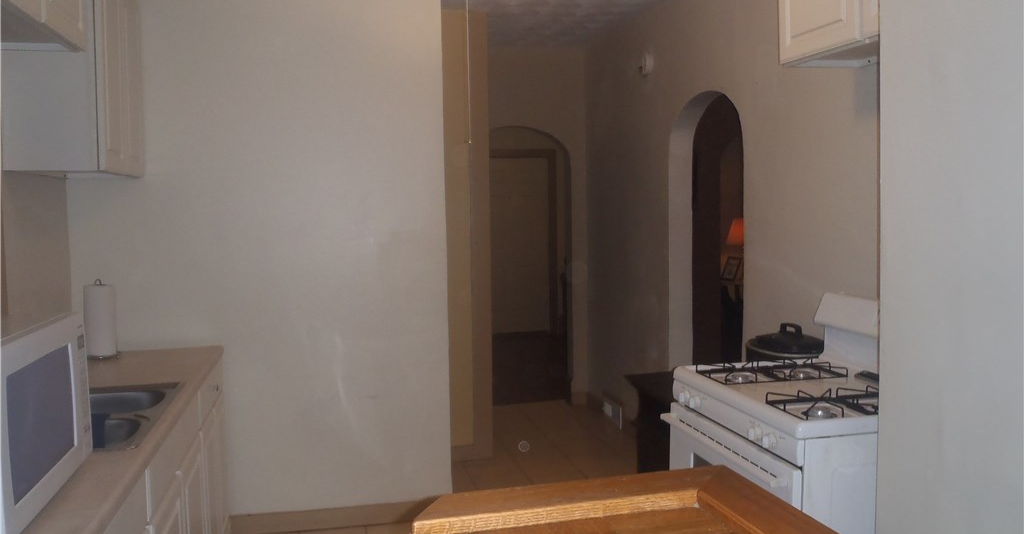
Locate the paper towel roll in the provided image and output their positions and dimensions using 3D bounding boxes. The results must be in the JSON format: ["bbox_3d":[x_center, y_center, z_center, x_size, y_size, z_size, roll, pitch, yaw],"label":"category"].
[{"bbox_3d":[-1.804,0.225,3.633,0.133,0.332,0.133,-2,4,-13],"label":"paper towel roll"}]

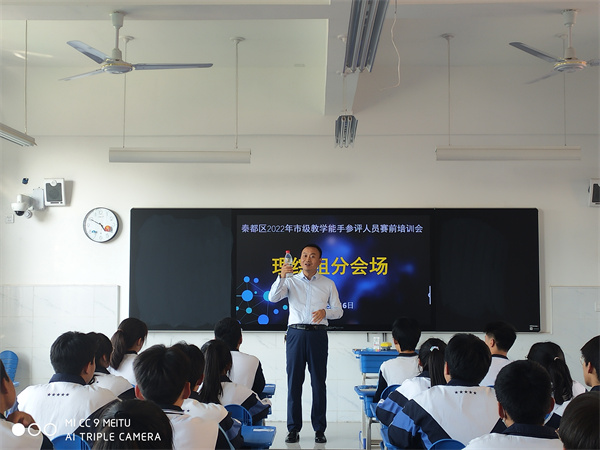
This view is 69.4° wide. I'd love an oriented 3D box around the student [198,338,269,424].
[{"bbox_3d":[-0.391,1.249,2.468,0.500,1.210,0.680,0,-3,12],"label":"student"}]

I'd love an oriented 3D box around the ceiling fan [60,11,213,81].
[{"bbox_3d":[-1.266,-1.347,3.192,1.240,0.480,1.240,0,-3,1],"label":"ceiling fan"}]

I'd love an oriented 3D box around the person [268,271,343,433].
[{"bbox_3d":[0.054,1.046,3.888,0.660,1.740,0.420,0,-3,3],"label":"person"}]

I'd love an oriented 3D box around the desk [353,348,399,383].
[{"bbox_3d":[0.814,1.530,3.857,0.630,0.770,0.430,0,-3,1],"label":"desk"}]

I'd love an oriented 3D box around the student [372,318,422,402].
[{"bbox_3d":[0.679,1.241,2.869,0.480,1.270,0.680,0,-3,-5],"label":"student"}]

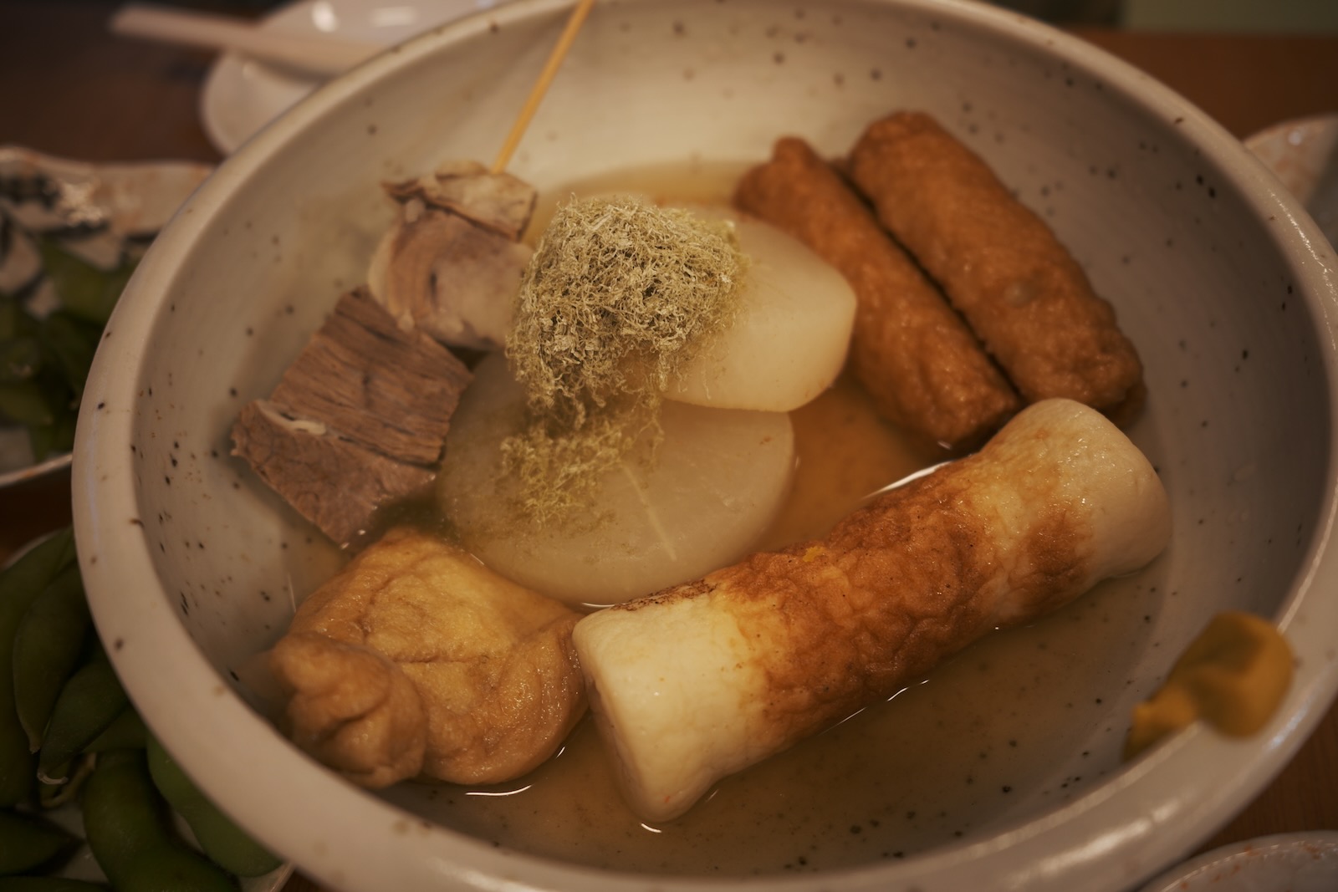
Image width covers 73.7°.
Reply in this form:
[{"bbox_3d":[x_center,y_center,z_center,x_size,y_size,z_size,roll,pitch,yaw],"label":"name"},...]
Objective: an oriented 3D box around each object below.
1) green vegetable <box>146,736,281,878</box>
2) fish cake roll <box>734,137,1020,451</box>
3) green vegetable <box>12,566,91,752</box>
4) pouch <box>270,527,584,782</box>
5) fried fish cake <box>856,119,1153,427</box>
[{"bbox_3d":[-0.091,0.068,0.178,0.048,0.011,0.015,35,64,25],"label":"green vegetable"},{"bbox_3d":[0.049,-0.041,0.221,0.027,0.027,0.101,-20,57,-11],"label":"fish cake roll"},{"bbox_3d":[-0.126,0.041,0.186,0.014,0.011,0.050,-9,55,-2],"label":"green vegetable"},{"bbox_3d":[-0.044,0.039,0.164,0.055,0.037,0.047,-19,56,-16],"label":"pouch"},{"bbox_3d":[0.075,-0.045,0.212,0.030,0.030,0.091,-24,65,-13],"label":"fried fish cake"}]

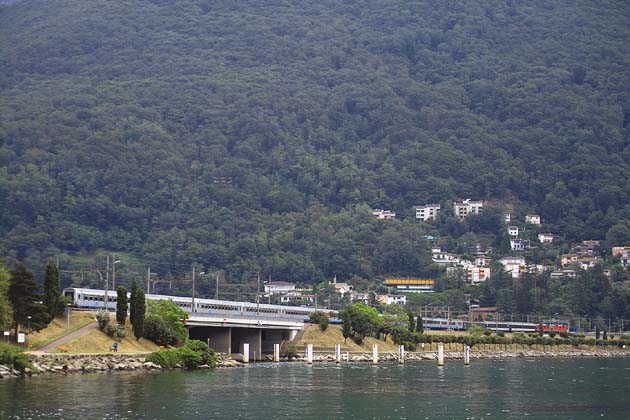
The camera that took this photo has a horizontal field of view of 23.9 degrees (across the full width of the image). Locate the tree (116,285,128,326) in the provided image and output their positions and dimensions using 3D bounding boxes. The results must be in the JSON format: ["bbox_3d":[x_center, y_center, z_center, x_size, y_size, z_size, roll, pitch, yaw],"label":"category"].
[{"bbox_3d":[-33.130,16.610,256.000,1.980,6.880,1.980,1,-5,-7],"label":"tree"}]

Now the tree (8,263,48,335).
[{"bbox_3d":[-42.760,13.360,222.000,5.820,11.040,5.530,2,-5,-11],"label":"tree"}]

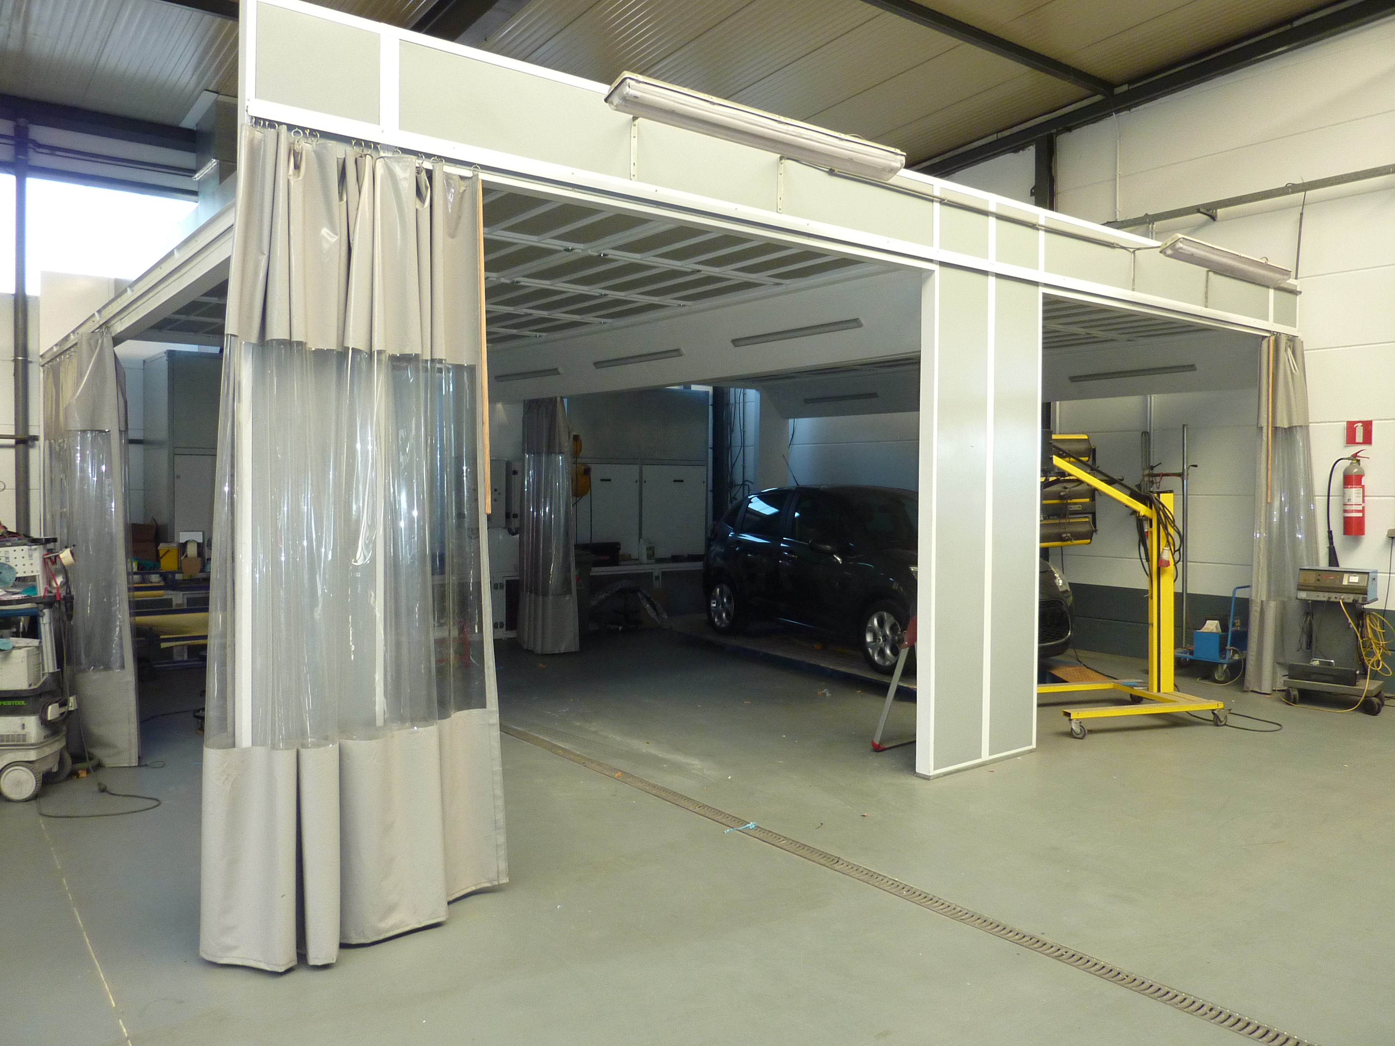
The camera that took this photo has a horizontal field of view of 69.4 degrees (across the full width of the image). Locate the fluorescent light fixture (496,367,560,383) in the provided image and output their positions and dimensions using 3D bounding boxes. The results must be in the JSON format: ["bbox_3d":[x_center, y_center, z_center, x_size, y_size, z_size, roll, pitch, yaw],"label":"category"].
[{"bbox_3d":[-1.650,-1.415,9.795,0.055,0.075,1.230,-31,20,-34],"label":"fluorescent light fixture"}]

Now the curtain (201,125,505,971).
[{"bbox_3d":[-1.159,0.086,3.636,1.060,2.800,0.290,-2,3,-38],"label":"curtain"}]

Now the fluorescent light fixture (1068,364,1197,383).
[{"bbox_3d":[3.971,-1.370,9.257,1.220,0.080,0.050,3,48,51],"label":"fluorescent light fixture"}]

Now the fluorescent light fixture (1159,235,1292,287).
[{"bbox_3d":[3.619,-1.766,6.856,1.580,0.110,0.175,-2,-20,-38],"label":"fluorescent light fixture"}]

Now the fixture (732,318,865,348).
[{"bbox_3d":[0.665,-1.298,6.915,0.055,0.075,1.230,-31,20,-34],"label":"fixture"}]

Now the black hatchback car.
[{"bbox_3d":[1.621,0.425,9.500,1.760,1.520,3.950,-1,2,-30],"label":"black hatchback car"}]

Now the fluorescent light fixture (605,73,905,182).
[{"bbox_3d":[0.312,-1.658,4.324,1.570,0.110,0.170,-1,-9,-37],"label":"fluorescent light fixture"}]

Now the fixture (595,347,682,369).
[{"bbox_3d":[-0.484,-1.318,8.091,1.220,0.080,0.050,3,48,51],"label":"fixture"}]

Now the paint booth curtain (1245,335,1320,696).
[{"bbox_3d":[4.754,-0.085,8.195,0.800,2.810,0.290,-2,3,-38],"label":"paint booth curtain"}]

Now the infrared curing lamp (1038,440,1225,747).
[{"bbox_3d":[2.954,0.466,7.172,1.300,1.880,0.900,0,2,-19],"label":"infrared curing lamp"}]

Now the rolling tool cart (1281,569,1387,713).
[{"bbox_3d":[4.816,0.857,7.588,0.590,1.020,0.450,2,3,44],"label":"rolling tool cart"}]

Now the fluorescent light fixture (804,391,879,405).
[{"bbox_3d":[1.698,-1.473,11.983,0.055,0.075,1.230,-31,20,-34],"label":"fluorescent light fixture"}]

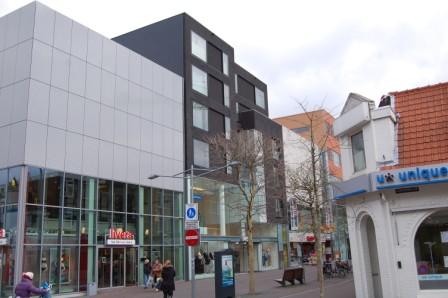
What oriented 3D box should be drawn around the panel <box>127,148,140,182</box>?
[{"bbox_3d":[-6.284,1.194,30.951,0.100,2.517,1.280,-10,-16,30],"label":"panel"}]

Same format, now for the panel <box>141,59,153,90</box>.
[{"bbox_3d":[-6.184,-5.962,35.614,0.070,2.443,1.323,-10,-16,30],"label":"panel"}]

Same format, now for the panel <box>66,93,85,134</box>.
[{"bbox_3d":[-8.357,-1.959,25.241,0.100,2.221,1.191,-9,-15,30],"label":"panel"}]

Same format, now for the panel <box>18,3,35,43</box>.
[{"bbox_3d":[-10.560,-6.724,24.118,1.370,2.221,0.100,-9,-15,29],"label":"panel"}]

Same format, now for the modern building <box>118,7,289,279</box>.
[{"bbox_3d":[-2.603,1.042,42.301,11.574,20.902,15.000,-9,-15,30],"label":"modern building"}]

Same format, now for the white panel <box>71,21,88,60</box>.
[{"bbox_3d":[-9.707,-7.200,29.991,0.070,2.443,1.323,-10,-16,30],"label":"white panel"}]

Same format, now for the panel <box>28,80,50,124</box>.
[{"bbox_3d":[-10.402,-2.594,25.191,0.100,2.454,1.358,-10,-16,30],"label":"panel"}]

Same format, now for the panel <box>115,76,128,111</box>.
[{"bbox_3d":[-7.102,-3.794,31.120,0.100,2.454,1.280,-10,-16,30],"label":"panel"}]

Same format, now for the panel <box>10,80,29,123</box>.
[{"bbox_3d":[-11.276,-2.641,24.918,1.411,2.417,0.100,-10,-16,30],"label":"panel"}]

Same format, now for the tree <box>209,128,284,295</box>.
[{"bbox_3d":[1.132,2.852,20.869,3.533,7.450,3.357,-2,-13,0],"label":"tree"}]

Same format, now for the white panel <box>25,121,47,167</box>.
[{"bbox_3d":[-10.322,-0.210,24.614,0.100,2.454,1.358,-10,-16,30],"label":"white panel"}]

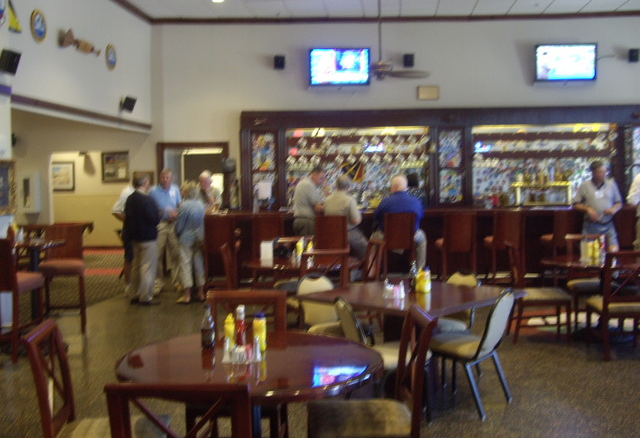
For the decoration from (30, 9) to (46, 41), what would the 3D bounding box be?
[{"bbox_3d":[-3.523,-2.417,8.820,0.050,0.410,0.380,0,3,6],"label":"decoration"}]

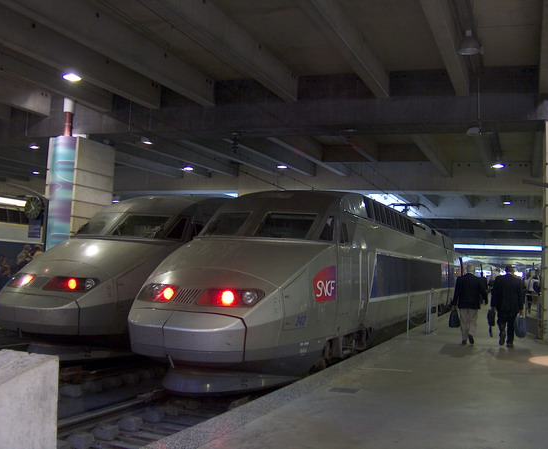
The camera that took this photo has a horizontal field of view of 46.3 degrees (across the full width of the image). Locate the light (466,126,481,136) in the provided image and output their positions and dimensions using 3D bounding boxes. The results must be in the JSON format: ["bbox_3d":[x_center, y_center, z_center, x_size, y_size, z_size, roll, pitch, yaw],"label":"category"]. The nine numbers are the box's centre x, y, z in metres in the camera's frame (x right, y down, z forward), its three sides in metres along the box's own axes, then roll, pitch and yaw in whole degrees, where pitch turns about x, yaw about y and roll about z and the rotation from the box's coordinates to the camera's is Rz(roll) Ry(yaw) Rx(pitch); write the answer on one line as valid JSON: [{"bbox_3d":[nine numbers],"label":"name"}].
[{"bbox_3d":[5.298,-2.450,16.933,0.430,0.290,0.430,1,-4,21],"label":"light"}]

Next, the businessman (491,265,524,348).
[{"bbox_3d":[5.028,1.759,13.781,0.660,1.740,0.480,1,-4,21],"label":"businessman"}]

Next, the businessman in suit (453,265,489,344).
[{"bbox_3d":[4.337,1.761,14.159,0.660,1.730,0.480,1,-4,21],"label":"businessman in suit"}]

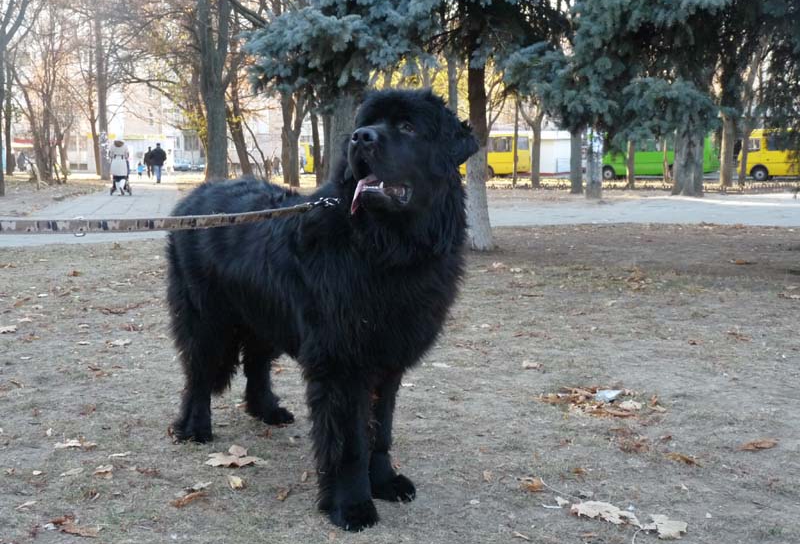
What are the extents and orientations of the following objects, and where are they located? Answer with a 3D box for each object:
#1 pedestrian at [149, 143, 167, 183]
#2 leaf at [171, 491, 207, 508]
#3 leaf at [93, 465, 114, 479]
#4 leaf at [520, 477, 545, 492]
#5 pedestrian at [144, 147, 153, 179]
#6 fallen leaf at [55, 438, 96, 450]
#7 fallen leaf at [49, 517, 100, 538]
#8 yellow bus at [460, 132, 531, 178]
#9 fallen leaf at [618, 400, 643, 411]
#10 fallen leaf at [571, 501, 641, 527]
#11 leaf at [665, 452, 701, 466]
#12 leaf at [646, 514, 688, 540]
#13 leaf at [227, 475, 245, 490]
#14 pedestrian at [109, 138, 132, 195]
[{"bbox_3d":[-10.478,-4.700,45.050,0.660,1.750,0.480,-1,6,-13],"label":"pedestrian"},{"bbox_3d":[-0.531,0.571,2.610,0.095,0.020,0.050,-2,6,-20],"label":"leaf"},{"bbox_3d":[-0.812,0.546,2.848,0.058,0.020,0.058,-1,6,-10],"label":"leaf"},{"bbox_3d":[0.320,0.513,2.524,0.056,0.030,0.048,0,6,-4],"label":"leaf"},{"bbox_3d":[-13.699,-5.955,56.875,0.560,1.750,0.500,-1,6,-13],"label":"pedestrian"},{"bbox_3d":[-0.900,0.478,2.892,0.114,0.025,0.055,0,6,3],"label":"fallen leaf"},{"bbox_3d":[-0.751,0.590,2.401,0.110,0.025,0.065,0,6,0],"label":"fallen leaf"},{"bbox_3d":[4.585,-7.271,65.498,7.100,2.750,2.300,4,7,33],"label":"yellow bus"},{"bbox_3d":[0.795,0.460,3.586,0.082,0.020,0.070,0,6,0],"label":"fallen leaf"},{"bbox_3d":[0.462,0.536,2.325,0.159,0.025,0.090,3,6,23],"label":"fallen leaf"},{"bbox_3d":[0.753,0.495,2.753,0.103,0.020,0.045,4,7,33],"label":"leaf"},{"bbox_3d":[0.618,0.590,2.401,0.090,0.025,0.100,2,6,15],"label":"leaf"},{"bbox_3d":[-0.435,0.556,2.750,0.040,0.020,0.065,1,6,5],"label":"leaf"},{"bbox_3d":[-8.185,-3.055,30.400,0.550,1.630,0.500,-1,6,-13],"label":"pedestrian"}]

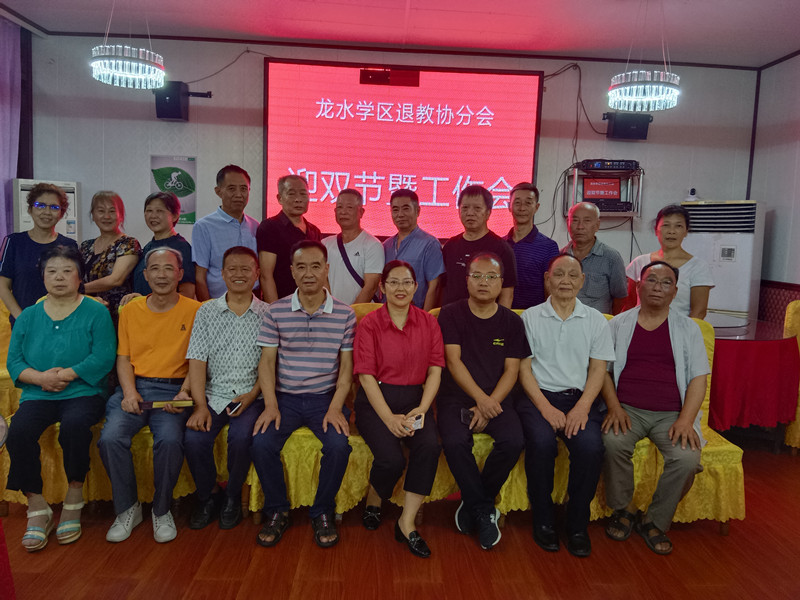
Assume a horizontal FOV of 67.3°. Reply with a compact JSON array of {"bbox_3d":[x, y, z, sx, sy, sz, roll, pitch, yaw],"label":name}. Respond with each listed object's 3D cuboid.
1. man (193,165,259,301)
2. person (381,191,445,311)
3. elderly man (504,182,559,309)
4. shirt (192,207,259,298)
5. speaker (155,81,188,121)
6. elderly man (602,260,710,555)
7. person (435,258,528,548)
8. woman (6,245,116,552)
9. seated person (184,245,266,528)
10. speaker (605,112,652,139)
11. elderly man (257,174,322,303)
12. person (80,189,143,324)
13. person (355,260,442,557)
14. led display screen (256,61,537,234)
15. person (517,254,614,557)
[{"bbox_3d":[-0.973,0.105,3.434,0.480,1.719,0.330,-1,7,-32],"label":"man"},{"bbox_3d":[0.029,0.180,3.508,0.470,1.636,0.330,5,6,22],"label":"person"},{"bbox_3d":[0.738,0.161,3.613,0.480,1.708,0.320,5,6,22],"label":"elderly man"},{"bbox_3d":[-0.971,-0.199,3.402,0.480,0.660,0.290,-1,7,-32],"label":"shirt"},{"bbox_3d":[-1.861,-1.624,4.917,0.230,0.330,0.220,2,12,-6],"label":"speaker"},{"bbox_3d":[1.240,0.454,2.992,0.530,1.294,0.760,5,6,22],"label":"elderly man"},{"bbox_3d":[0.412,0.422,2.955,0.520,1.299,0.760,3,6,8],"label":"person"},{"bbox_3d":[-1.581,0.384,2.787,0.530,1.249,0.780,1,6,-11],"label":"woman"},{"bbox_3d":[-0.817,0.381,2.813,0.480,1.260,0.640,2,6,-2],"label":"seated person"},{"bbox_3d":[1.932,-1.452,5.058,0.310,0.240,0.230,3,12,4],"label":"speaker"},{"bbox_3d":[-0.640,0.117,3.464,0.470,1.660,0.320,1,6,-16],"label":"elderly man"},{"bbox_3d":[-1.631,0.148,3.405,0.420,1.530,0.360,2,6,-7],"label":"person"},{"bbox_3d":[0.037,0.446,2.848,0.480,1.245,0.800,2,6,-6],"label":"person"},{"bbox_3d":[0.015,-1.270,5.267,2.403,1.500,0.090,2,6,-2],"label":"led display screen"},{"bbox_3d":[0.815,0.437,2.938,0.520,1.306,0.760,4,6,14],"label":"person"}]

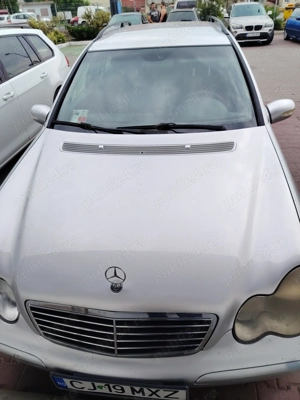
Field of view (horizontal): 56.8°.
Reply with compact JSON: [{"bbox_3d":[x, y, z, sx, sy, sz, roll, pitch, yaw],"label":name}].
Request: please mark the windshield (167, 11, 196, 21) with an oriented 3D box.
[{"bbox_3d":[1.512,-8.527,12.900,1.340,0.130,0.760,2,66,8],"label":"windshield"}]

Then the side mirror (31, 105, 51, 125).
[{"bbox_3d":[-0.820,-0.680,2.187,0.205,0.148,0.130,5,36,12],"label":"side mirror"}]

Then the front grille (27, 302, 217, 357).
[{"bbox_3d":[-0.121,0.477,1.020,0.715,0.190,0.105,2,23,7],"label":"front grille"}]

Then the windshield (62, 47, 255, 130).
[{"bbox_3d":[0.026,-0.766,1.909,1.400,0.120,0.840,2,65,7],"label":"windshield"}]

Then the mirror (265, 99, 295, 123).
[{"bbox_3d":[0.909,-0.634,1.967,0.205,0.148,0.130,-2,35,3],"label":"mirror"}]

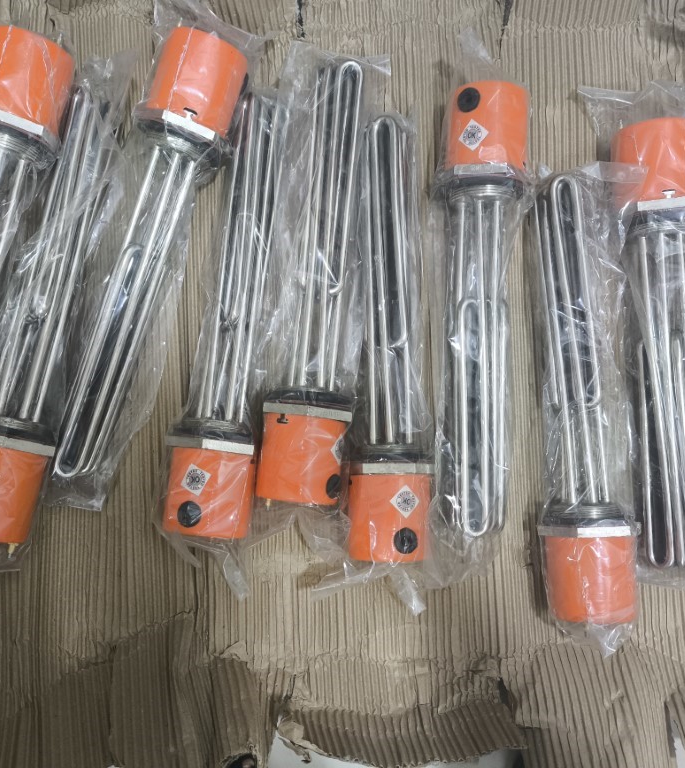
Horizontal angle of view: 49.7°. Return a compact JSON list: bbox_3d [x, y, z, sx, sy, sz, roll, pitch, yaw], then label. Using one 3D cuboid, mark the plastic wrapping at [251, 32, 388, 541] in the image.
[{"bbox_3d":[-0.018,-0.091,0.669,0.091,0.079,0.449,5,86,0],"label":"plastic wrapping"}]

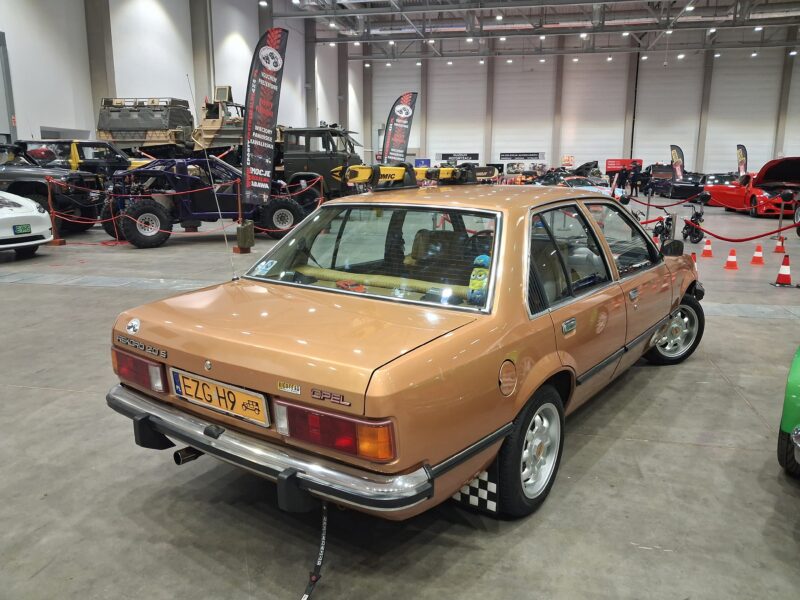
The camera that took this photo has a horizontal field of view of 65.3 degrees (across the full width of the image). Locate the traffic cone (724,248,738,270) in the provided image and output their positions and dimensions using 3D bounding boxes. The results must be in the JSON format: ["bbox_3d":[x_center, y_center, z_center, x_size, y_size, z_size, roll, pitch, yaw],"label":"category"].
[{"bbox_3d":[5.302,-0.650,9.991,0.210,0.330,0.210,6,13,28],"label":"traffic cone"}]

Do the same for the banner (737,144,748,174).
[{"bbox_3d":[21.497,-8.085,39.155,0.650,2.950,0.080,5,13,20],"label":"banner"}]

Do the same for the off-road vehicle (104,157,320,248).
[{"bbox_3d":[-4.426,-2.349,14.380,4.350,1.900,2.060,-7,13,-33],"label":"off-road vehicle"}]

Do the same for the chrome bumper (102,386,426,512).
[{"bbox_3d":[-0.620,0.521,2.308,1.610,0.180,0.270,9,14,35],"label":"chrome bumper"}]

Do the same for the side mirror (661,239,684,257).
[{"bbox_3d":[1.724,-0.328,3.947,0.150,0.108,0.080,9,14,35],"label":"side mirror"}]

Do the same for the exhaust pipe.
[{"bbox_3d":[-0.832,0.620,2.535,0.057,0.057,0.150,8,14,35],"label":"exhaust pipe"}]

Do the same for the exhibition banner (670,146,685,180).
[{"bbox_3d":[17.448,-8.103,39.155,0.750,2.950,0.080,5,13,20],"label":"exhibition banner"}]

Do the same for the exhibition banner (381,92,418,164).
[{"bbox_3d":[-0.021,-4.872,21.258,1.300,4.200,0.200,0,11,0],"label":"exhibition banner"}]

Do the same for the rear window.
[{"bbox_3d":[-0.107,-0.242,2.874,1.370,0.080,0.540,9,54,35],"label":"rear window"}]

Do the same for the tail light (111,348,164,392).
[{"bbox_3d":[-1.083,0.273,2.571,0.470,0.130,0.080,8,14,35],"label":"tail light"}]

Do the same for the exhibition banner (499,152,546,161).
[{"bbox_3d":[10.549,-12.327,53.602,3.800,0.600,0.050,3,12,13],"label":"exhibition banner"}]

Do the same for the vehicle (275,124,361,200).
[{"bbox_3d":[-4.630,-4.225,20.925,6.400,2.850,2.450,2,12,9],"label":"vehicle"}]

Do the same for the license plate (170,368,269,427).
[{"bbox_3d":[-0.658,0.344,2.246,0.527,0.120,0.022,8,21,35],"label":"license plate"}]

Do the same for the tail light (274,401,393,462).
[{"bbox_3d":[-0.212,0.399,1.945,0.470,0.130,0.080,8,14,35],"label":"tail light"}]

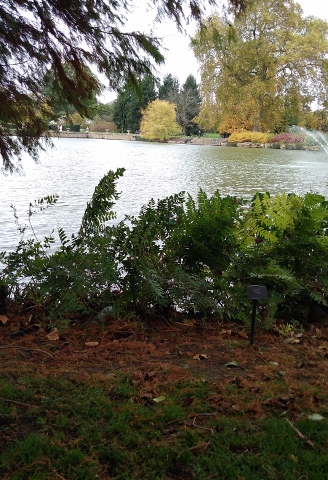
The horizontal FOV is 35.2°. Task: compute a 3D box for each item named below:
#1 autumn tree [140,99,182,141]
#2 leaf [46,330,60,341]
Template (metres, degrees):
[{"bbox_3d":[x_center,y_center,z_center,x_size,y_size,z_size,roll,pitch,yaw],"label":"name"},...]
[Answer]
[{"bbox_3d":[-0.531,-25.391,110.000,8.500,8.100,8.300,2,12,0],"label":"autumn tree"},{"bbox_3d":[-0.818,0.707,3.833,0.100,0.045,0.085,2,12,0],"label":"leaf"}]

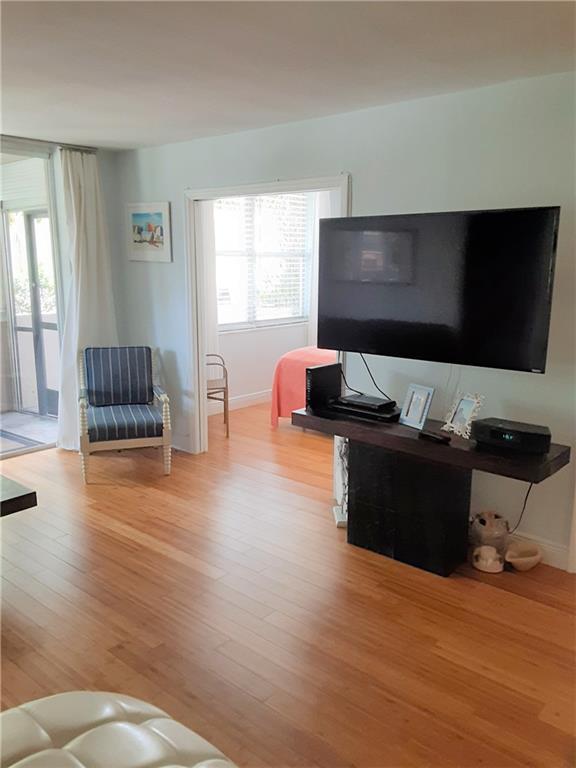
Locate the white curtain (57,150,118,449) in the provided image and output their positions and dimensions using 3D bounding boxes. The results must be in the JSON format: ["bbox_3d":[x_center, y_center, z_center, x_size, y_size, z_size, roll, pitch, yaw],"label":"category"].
[{"bbox_3d":[-1.677,-0.650,4.983,0.220,2.423,0.644,10,15,39],"label":"white curtain"}]

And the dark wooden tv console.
[{"bbox_3d":[0.694,0.590,3.321,1.443,0.713,0.393,10,15,39],"label":"dark wooden tv console"}]

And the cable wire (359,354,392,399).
[{"bbox_3d":[0.536,-0.048,3.604,0.225,0.265,0.050,10,15,39],"label":"cable wire"}]

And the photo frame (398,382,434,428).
[{"bbox_3d":[0.711,0.126,3.279,0.030,0.233,0.168,16,0,-37],"label":"photo frame"}]

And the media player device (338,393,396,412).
[{"bbox_3d":[0.464,0.118,3.528,0.260,0.038,0.172,10,15,39],"label":"media player device"}]

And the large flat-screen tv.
[{"bbox_3d":[0.758,-0.539,3.373,1.429,0.807,0.060,10,15,39],"label":"large flat-screen tv"}]

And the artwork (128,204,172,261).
[{"bbox_3d":[-1.137,-1.250,4.956,0.553,0.472,0.030,10,15,39],"label":"artwork"}]

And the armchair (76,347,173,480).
[{"bbox_3d":[-1.286,0.208,4.645,0.650,0.900,0.710,-3,12,-17],"label":"armchair"}]

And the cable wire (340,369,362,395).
[{"bbox_3d":[0.399,-0.015,3.719,0.175,0.148,0.040,10,15,39],"label":"cable wire"}]

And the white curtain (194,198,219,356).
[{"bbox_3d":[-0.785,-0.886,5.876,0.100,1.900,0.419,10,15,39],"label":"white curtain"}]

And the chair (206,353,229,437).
[{"bbox_3d":[-0.831,0.073,5.595,0.540,0.780,0.530,-2,12,-9],"label":"chair"}]

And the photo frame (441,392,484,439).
[{"bbox_3d":[0.931,0.162,3.170,0.035,0.221,0.185,22,-2,-35],"label":"photo frame"}]

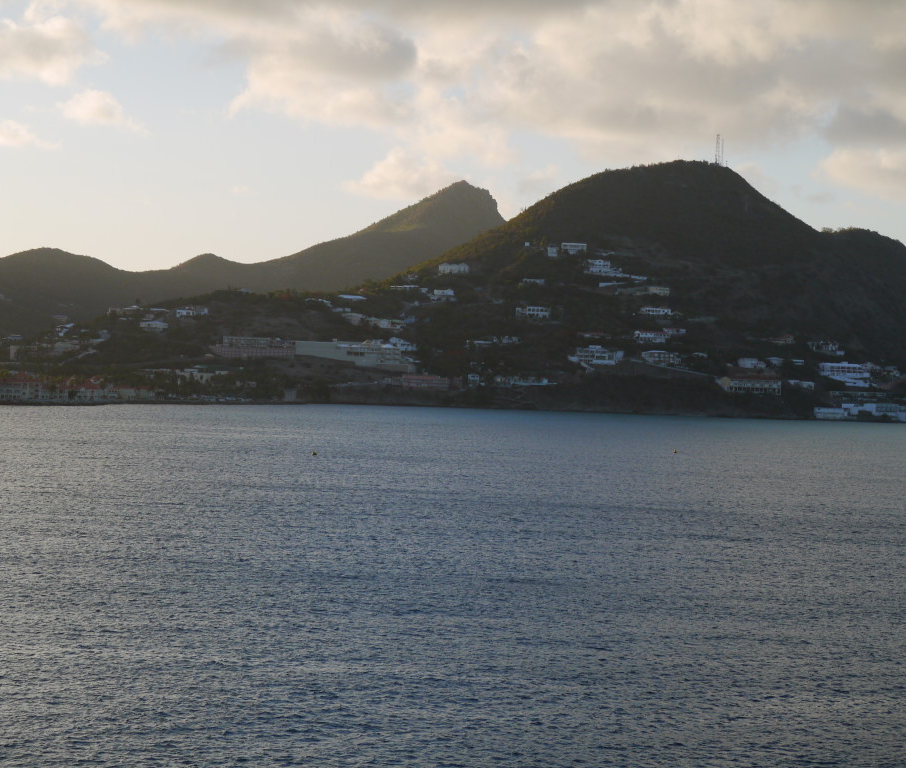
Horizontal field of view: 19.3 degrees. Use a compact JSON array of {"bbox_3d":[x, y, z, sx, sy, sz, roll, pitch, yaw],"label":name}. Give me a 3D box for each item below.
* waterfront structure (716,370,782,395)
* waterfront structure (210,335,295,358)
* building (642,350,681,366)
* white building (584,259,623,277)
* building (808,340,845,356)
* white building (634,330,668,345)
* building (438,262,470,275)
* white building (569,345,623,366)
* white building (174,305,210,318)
[{"bbox_3d":[171.500,-0.290,1540.000,33.900,12.100,13.000,1,0,-12],"label":"waterfront structure"},{"bbox_3d":[-139.320,-25.360,1850.000,57.100,14.500,18.000,1,0,-3],"label":"waterfront structure"},{"bbox_3d":[124.520,-15.230,1590.000,22.100,9.100,13.000,1,0,-5],"label":"building"},{"bbox_3d":[100.620,-77.890,1780.000,25.200,11.400,14.000,1,0,3],"label":"white building"},{"bbox_3d":[231.470,-22.000,1650.000,21.800,9.400,13.000,1,0,-5],"label":"building"},{"bbox_3d":[123.020,-28.820,1650.000,19.500,8.200,11.000,1,0,-15],"label":"white building"},{"bbox_3d":[0.350,-80.260,1850.000,20.600,7.900,12.000,1,0,-5],"label":"building"},{"bbox_3d":[86.240,-17.130,1600.000,29.400,12.600,17.000,1,0,8],"label":"white building"},{"bbox_3d":[-181.010,-50.380,1850.000,22.000,9.200,12.000,1,0,-5],"label":"white building"}]

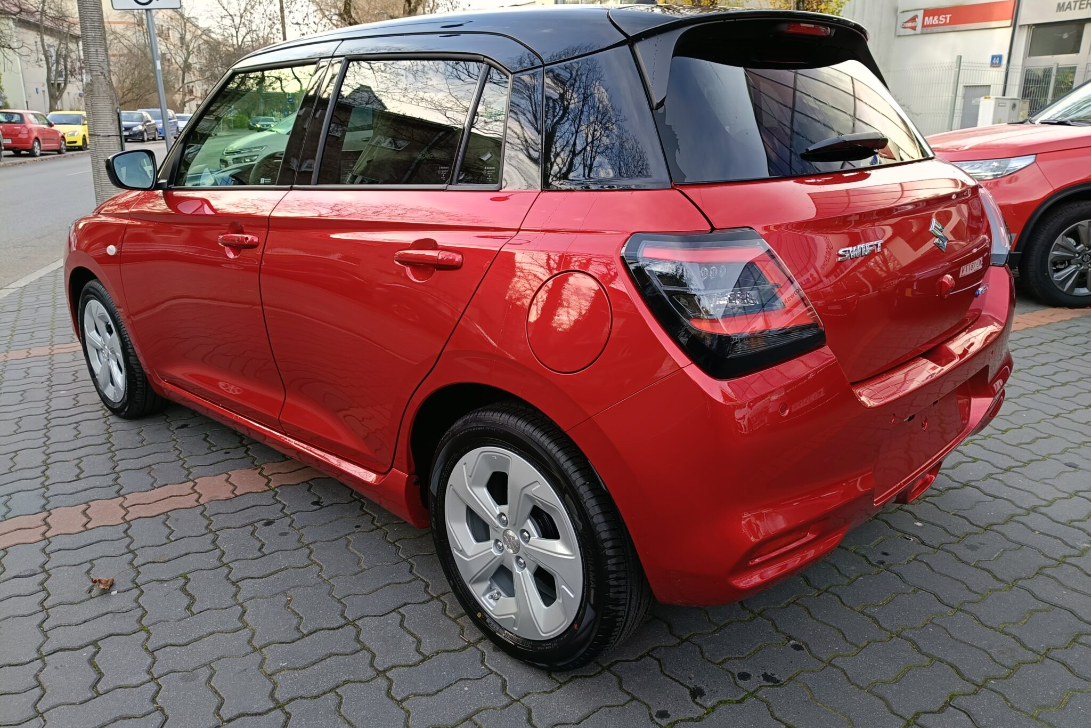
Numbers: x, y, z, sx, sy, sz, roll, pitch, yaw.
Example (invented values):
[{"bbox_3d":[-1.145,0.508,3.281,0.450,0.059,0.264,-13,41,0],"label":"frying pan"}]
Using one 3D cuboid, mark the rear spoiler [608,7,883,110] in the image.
[{"bbox_3d":[0.525,-0.737,2.009,0.270,0.240,1.130,14,22,42],"label":"rear spoiler"}]

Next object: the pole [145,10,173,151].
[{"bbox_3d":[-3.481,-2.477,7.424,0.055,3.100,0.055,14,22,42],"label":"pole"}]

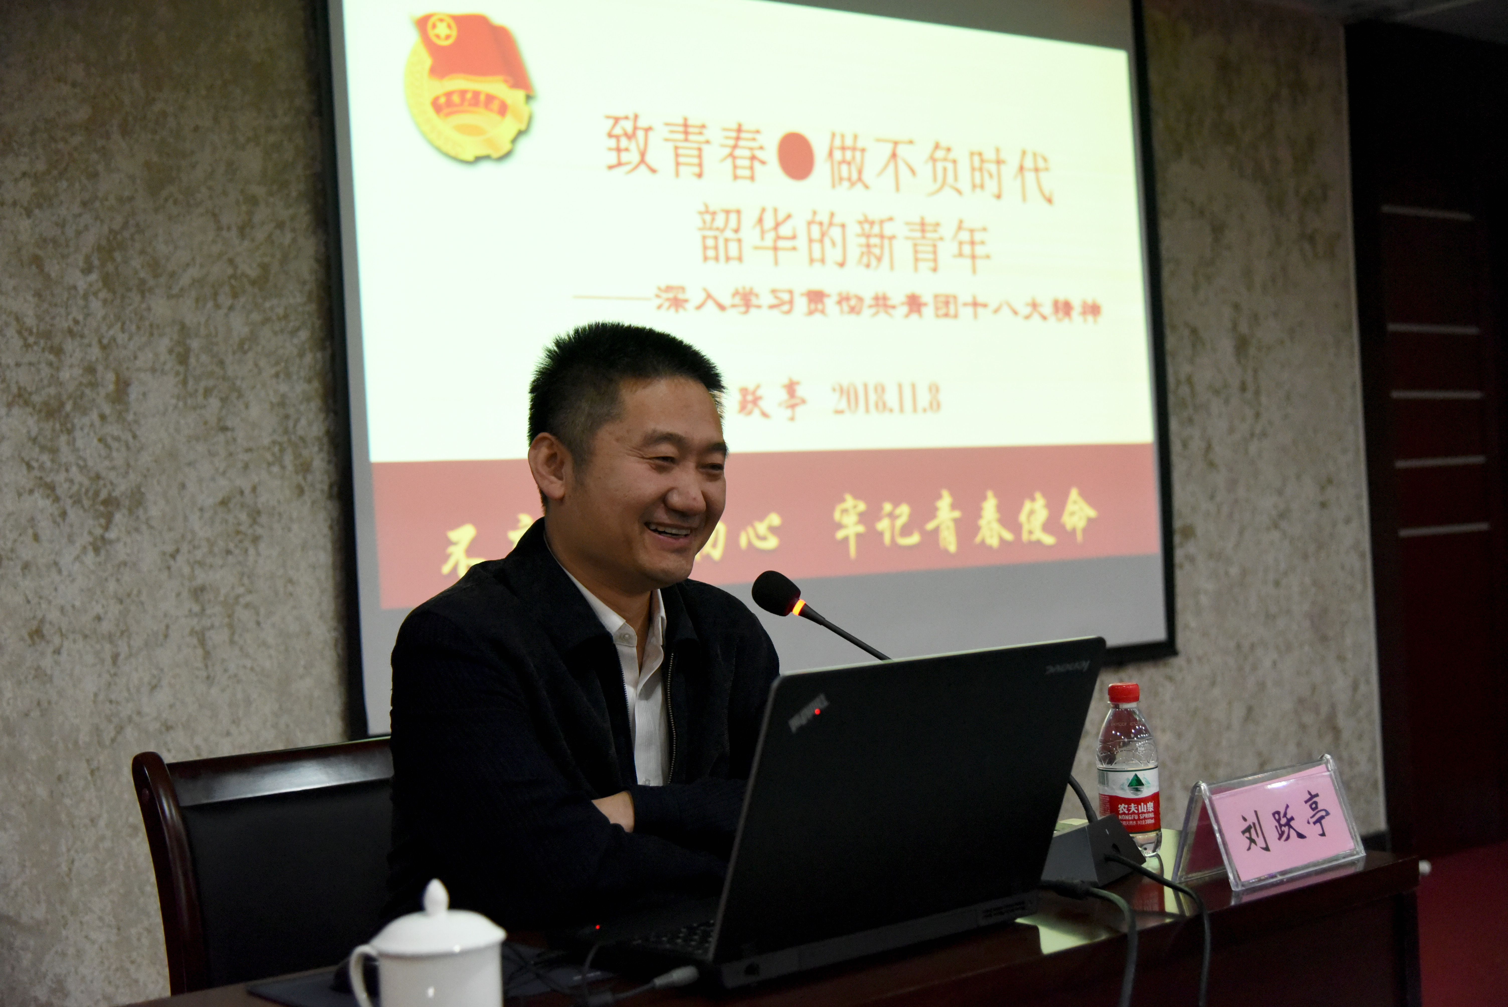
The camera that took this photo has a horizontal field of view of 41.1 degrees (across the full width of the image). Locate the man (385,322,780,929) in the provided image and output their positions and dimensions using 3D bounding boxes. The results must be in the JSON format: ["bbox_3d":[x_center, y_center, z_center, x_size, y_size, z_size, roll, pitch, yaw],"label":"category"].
[{"bbox_3d":[-0.103,0.472,1.947,0.530,1.310,0.680,-3,0,-37],"label":"man"}]

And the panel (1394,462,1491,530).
[{"bbox_3d":[2.096,-0.021,6.106,0.527,0.182,0.040,-2,-1,-41],"label":"panel"}]

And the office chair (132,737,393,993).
[{"bbox_3d":[-0.229,0.687,2.132,0.580,0.895,0.600,-2,-1,-41],"label":"office chair"}]

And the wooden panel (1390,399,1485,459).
[{"bbox_3d":[2.084,-0.228,6.107,0.529,0.178,0.040,-2,-1,-41],"label":"wooden panel"}]

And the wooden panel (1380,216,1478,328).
[{"bbox_3d":[2.056,-0.702,6.106,0.530,0.324,0.040,-2,-1,-41],"label":"wooden panel"}]

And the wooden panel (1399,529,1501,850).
[{"bbox_3d":[2.122,0.563,6.100,0.530,0.937,0.040,-2,-1,-41],"label":"wooden panel"}]

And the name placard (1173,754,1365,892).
[{"bbox_3d":[0.491,0.299,1.915,0.213,0.098,0.067,-2,-1,-41],"label":"name placard"}]

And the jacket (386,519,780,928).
[{"bbox_3d":[-0.160,0.320,1.997,0.500,0.620,0.410,-3,0,-37],"label":"jacket"}]

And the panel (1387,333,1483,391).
[{"bbox_3d":[2.072,-0.428,6.106,0.530,0.174,0.040,-2,-1,-41],"label":"panel"}]

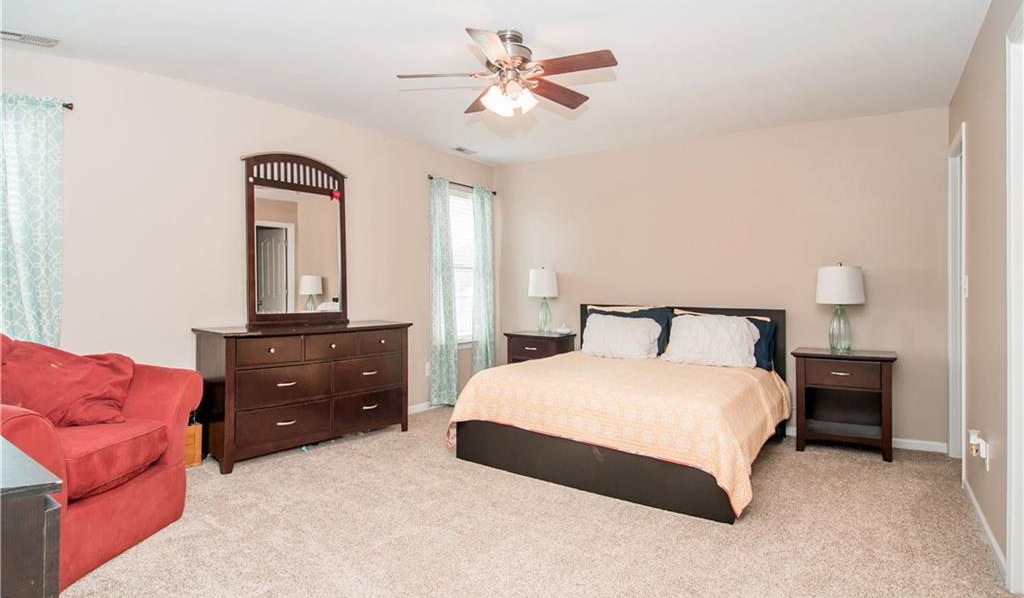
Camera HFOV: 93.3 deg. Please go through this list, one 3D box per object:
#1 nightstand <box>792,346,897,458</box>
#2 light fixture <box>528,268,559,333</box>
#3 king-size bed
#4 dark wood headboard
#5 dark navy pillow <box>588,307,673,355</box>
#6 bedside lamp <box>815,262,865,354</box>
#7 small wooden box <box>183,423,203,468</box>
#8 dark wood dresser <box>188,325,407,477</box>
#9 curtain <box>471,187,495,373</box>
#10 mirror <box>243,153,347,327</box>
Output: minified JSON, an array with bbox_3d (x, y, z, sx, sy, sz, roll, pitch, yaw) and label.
[{"bbox_3d":[2.479,0.761,3.621,0.622,0.704,0.408,1,2,31],"label":"nightstand"},{"bbox_3d":[0.321,0.010,4.845,0.296,0.653,0.296,0,2,4],"label":"light fixture"},{"bbox_3d":[0.915,0.597,3.672,1.880,1.030,1.950,0,1,36],"label":"king-size bed"},{"bbox_3d":[1.454,0.553,4.398,1.830,0.960,0.080,0,1,36],"label":"dark wood headboard"},{"bbox_3d":[1.076,0.291,4.386,0.694,0.428,0.153,1,-19,33],"label":"dark navy pillow"},{"bbox_3d":[2.410,0.068,3.550,0.310,0.660,0.310,0,1,37],"label":"bedside lamp"},{"bbox_3d":[-2.223,0.992,3.234,0.180,0.270,0.210,0,1,38],"label":"small wooden box"},{"bbox_3d":[-1.516,0.670,3.753,0.470,0.900,1.510,0,1,38],"label":"dark wood dresser"},{"bbox_3d":[-0.301,-0.029,5.029,0.092,2.183,0.275,2,3,40],"label":"curtain"},{"bbox_3d":[-1.588,-0.423,3.550,0.071,1.193,0.734,2,3,40],"label":"mirror"}]

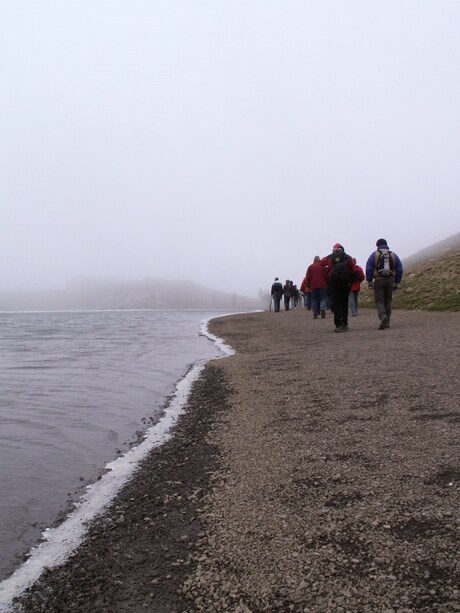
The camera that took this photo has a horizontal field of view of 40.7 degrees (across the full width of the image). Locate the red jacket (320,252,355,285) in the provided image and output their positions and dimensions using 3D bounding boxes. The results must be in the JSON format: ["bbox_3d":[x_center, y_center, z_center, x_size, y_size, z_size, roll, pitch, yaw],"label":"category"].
[{"bbox_3d":[2.122,-0.728,12.200,0.660,0.680,0.380,0,0,0],"label":"red jacket"}]

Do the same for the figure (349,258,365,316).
[{"bbox_3d":[3.705,-0.555,18.300,0.580,1.700,0.420,0,0,0],"label":"figure"}]

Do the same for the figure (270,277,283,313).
[{"bbox_3d":[2.317,-0.566,30.500,0.560,1.750,0.420,0,0,0],"label":"figure"}]

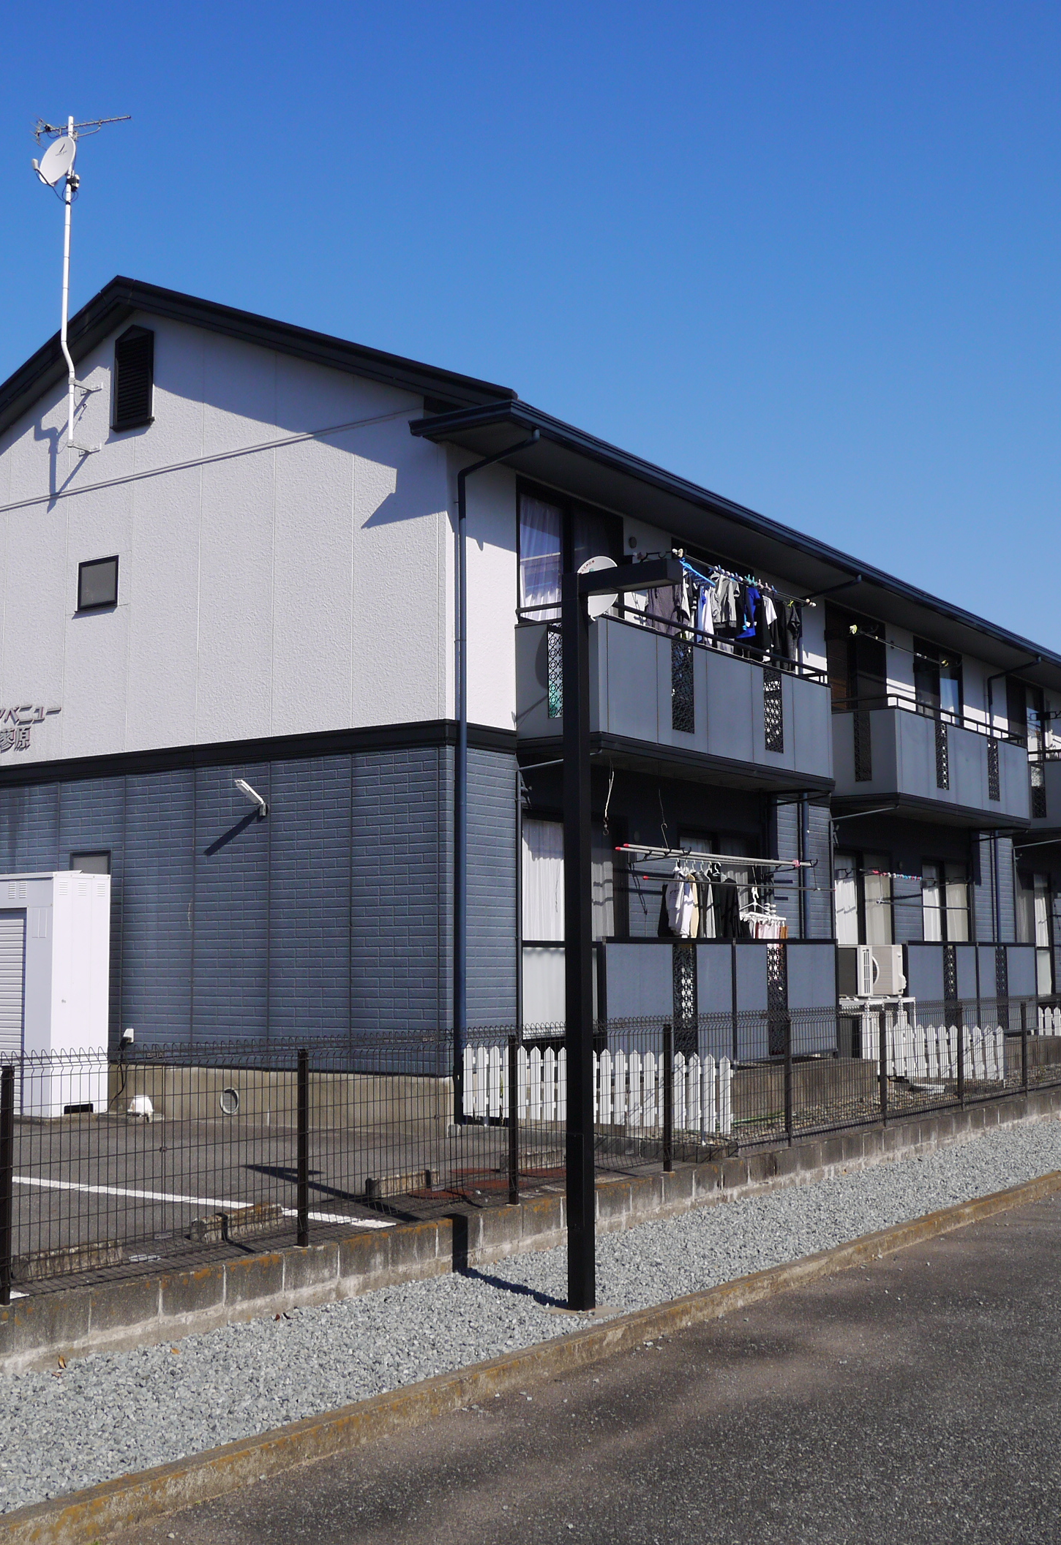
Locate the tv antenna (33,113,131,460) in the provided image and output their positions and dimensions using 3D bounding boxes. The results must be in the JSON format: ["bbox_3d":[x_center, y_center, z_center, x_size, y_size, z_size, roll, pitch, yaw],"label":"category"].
[{"bbox_3d":[-4.741,-5.113,17.336,1.080,3.700,0.720,-7,-9,45],"label":"tv antenna"}]

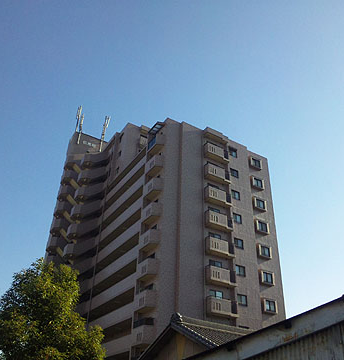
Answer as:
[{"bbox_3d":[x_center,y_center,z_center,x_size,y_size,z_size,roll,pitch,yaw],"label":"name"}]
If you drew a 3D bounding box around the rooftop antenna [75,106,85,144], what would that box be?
[{"bbox_3d":[-15.066,-9.020,63.450,0.850,6.900,0.800,20,-36,-26],"label":"rooftop antenna"}]

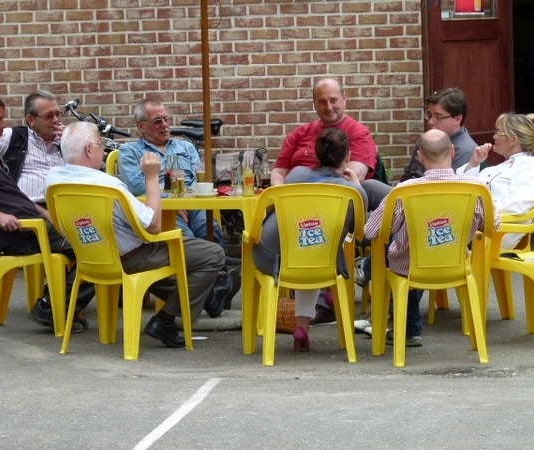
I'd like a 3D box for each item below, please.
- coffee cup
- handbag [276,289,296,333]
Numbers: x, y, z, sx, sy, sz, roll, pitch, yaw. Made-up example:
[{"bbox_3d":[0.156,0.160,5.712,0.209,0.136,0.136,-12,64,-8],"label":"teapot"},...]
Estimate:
[{"bbox_3d":[-0.329,-0.195,14.070,0.096,0.064,0.088,-2,5,-2],"label":"coffee cup"},{"bbox_3d":[0.088,0.439,14.180,0.240,0.250,0.150,-2,5,-2],"label":"handbag"}]

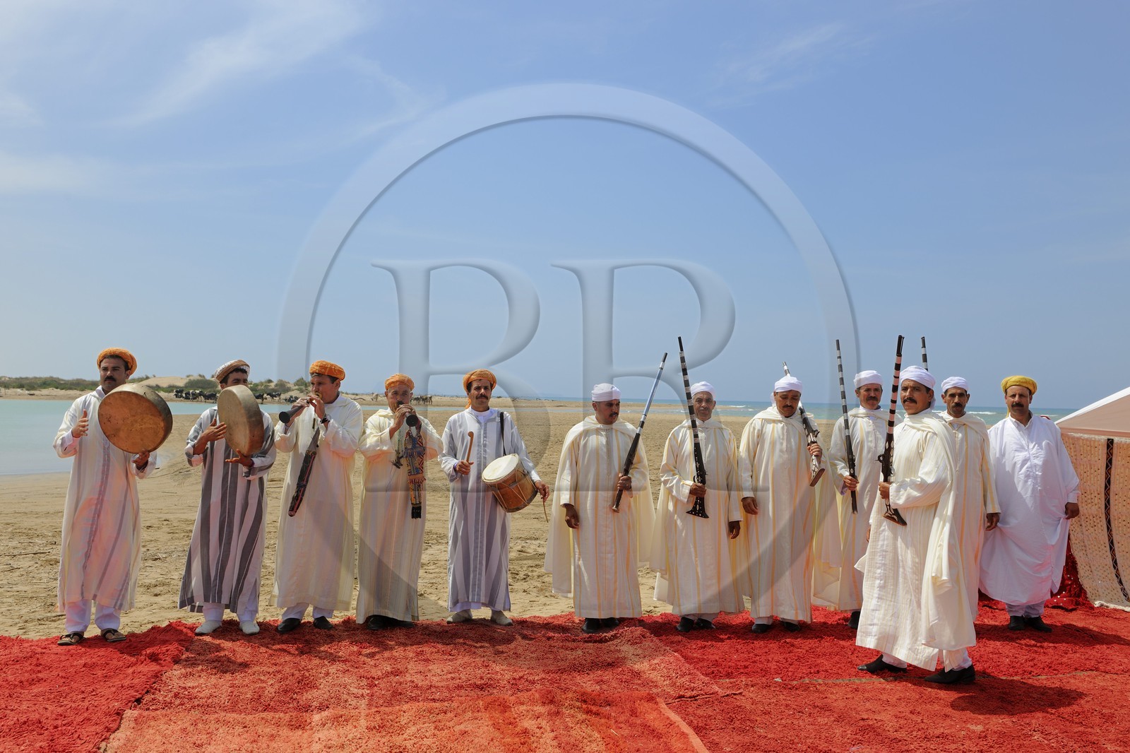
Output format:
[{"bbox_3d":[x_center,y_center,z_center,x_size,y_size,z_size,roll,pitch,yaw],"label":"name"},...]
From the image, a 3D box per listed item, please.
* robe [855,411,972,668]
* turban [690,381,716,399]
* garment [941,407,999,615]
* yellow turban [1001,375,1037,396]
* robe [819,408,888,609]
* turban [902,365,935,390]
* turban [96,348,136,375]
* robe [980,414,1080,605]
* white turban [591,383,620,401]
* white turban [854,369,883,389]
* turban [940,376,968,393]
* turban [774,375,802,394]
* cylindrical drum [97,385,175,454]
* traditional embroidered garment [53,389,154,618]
[{"bbox_3d":[2.031,0.924,5.630,0.580,1.460,0.600,2,-1,-30],"label":"robe"},{"bbox_3d":[0.963,0.096,6.800,0.185,0.125,0.225,1,-5,13],"label":"turban"},{"bbox_3d":[2.715,0.957,6.700,0.580,1.420,0.420,1,-1,22],"label":"garment"},{"bbox_3d":[3.210,0.062,6.880,0.235,0.150,0.250,1,-1,24],"label":"yellow turban"},{"bbox_3d":[2.139,0.926,6.900,0.640,1.410,0.400,1,-1,10],"label":"robe"},{"bbox_3d":[2.040,0.005,5.620,0.220,0.140,0.190,2,-2,-38],"label":"turban"},{"bbox_3d":[-2.806,-0.097,6.080,0.230,0.165,0.250,1,-1,-2],"label":"turban"},{"bbox_3d":[3.288,0.926,6.880,0.660,1.340,0.420,1,-1,21],"label":"robe"},{"bbox_3d":[0.281,0.106,6.660,0.200,0.125,0.220,1,-1,0],"label":"white turban"},{"bbox_3d":[2.154,0.019,6.900,0.205,0.130,0.235,1,-5,6],"label":"white turban"},{"bbox_3d":[2.759,0.056,6.900,0.198,0.115,0.225,1,-6,20],"label":"turban"},{"bbox_3d":[1.540,0.055,6.720,0.195,0.130,0.220,1,8,5],"label":"turban"},{"bbox_3d":[-2.513,0.249,5.700,0.400,0.400,0.115,1,22,7],"label":"cylindrical drum"},{"bbox_3d":[-2.840,0.751,6.000,0.570,1.355,0.420,1,-1,-12],"label":"traditional embroidered garment"}]

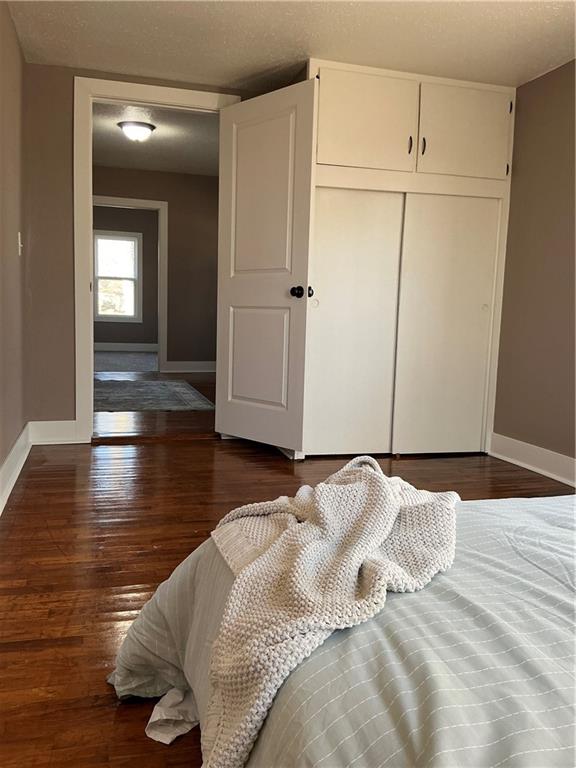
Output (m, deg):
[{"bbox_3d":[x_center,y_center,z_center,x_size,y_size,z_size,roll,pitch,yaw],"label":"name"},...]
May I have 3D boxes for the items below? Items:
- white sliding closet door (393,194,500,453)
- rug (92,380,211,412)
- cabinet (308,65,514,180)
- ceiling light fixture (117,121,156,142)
[{"bbox_3d":[0.954,-0.344,3.790,0.644,1.548,0.035,0,8,-16],"label":"white sliding closet door"},{"bbox_3d":[-1.794,0.090,5.308,2.060,0.015,1.700,0,8,-16],"label":"rug"},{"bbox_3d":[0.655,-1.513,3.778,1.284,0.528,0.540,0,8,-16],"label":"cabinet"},{"bbox_3d":[-1.137,-1.900,4.694,0.298,0.140,0.298,0,8,-16],"label":"ceiling light fixture"}]

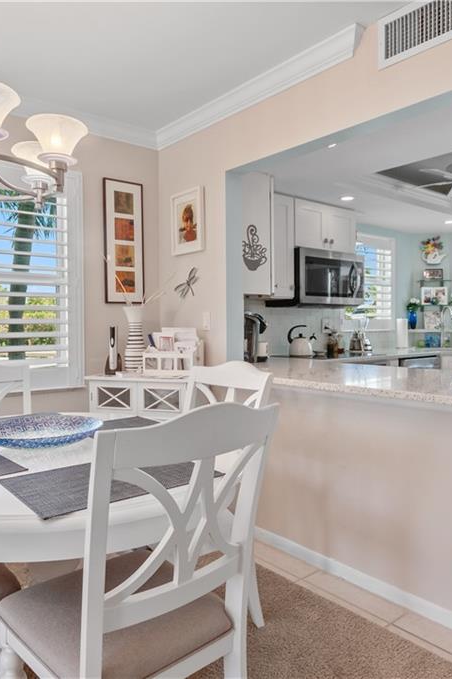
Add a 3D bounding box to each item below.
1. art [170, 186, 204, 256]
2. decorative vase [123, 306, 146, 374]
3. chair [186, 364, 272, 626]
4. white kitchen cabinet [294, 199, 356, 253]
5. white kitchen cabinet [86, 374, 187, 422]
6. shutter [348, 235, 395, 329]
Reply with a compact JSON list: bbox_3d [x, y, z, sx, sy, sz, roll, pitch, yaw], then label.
[{"bbox_3d":[-0.246,-0.736,3.035,0.025,0.386,0.292,-2,2,-43],"label":"art"},{"bbox_3d":[-0.579,-0.006,3.038,0.132,0.415,0.132,0,2,0],"label":"decorative vase"},{"bbox_3d":[-0.193,0.614,1.916,0.560,1.020,0.490,-2,2,-43],"label":"chair"},{"bbox_3d":[0.701,-0.891,3.995,0.748,0.370,0.350,-2,2,-38],"label":"white kitchen cabinet"},{"bbox_3d":[-0.427,0.654,2.848,0.645,0.895,0.410,0,2,17],"label":"white kitchen cabinet"},{"bbox_3d":[1.412,-0.558,4.760,0.870,0.940,0.080,-2,2,-38],"label":"shutter"}]

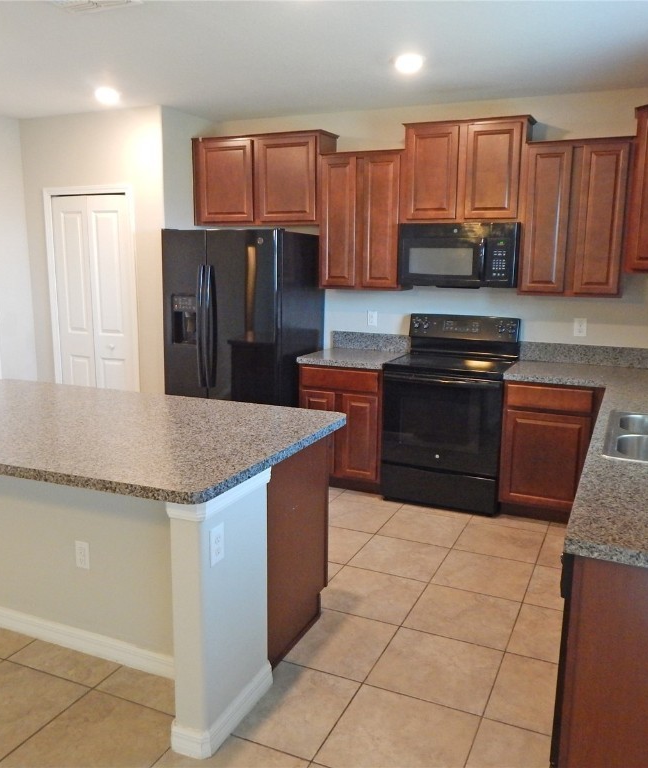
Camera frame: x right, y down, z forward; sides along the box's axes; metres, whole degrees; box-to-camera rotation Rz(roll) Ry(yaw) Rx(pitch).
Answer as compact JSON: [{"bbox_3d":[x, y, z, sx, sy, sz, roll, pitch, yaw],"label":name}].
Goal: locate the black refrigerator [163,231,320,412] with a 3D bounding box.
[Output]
[{"bbox_3d":[-0.579,-0.229,4.839,0.919,1.774,0.810,5,11,24],"label":"black refrigerator"}]

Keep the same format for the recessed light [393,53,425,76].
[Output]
[{"bbox_3d":[0.468,-1.756,3.569,0.170,0.030,0.170,6,11,24],"label":"recessed light"}]

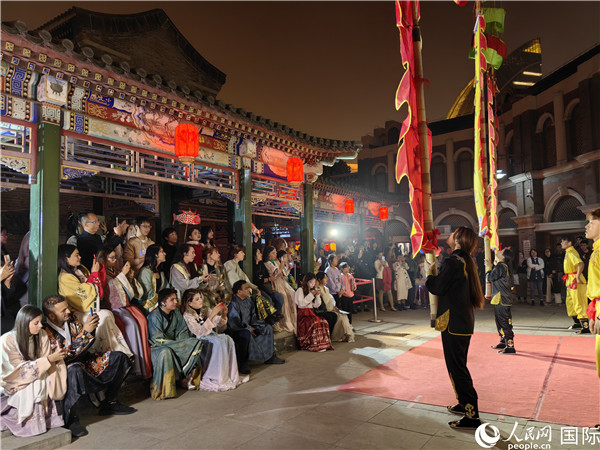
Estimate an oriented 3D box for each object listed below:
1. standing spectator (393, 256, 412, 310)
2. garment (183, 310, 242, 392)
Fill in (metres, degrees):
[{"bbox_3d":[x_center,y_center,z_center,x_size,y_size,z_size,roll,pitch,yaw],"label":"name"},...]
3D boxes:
[{"bbox_3d":[2.967,1.671,13.549,0.520,1.571,0.400,-1,-5,5],"label":"standing spectator"},{"bbox_3d":[-0.984,1.344,5.337,0.680,0.860,0.580,-3,-6,29],"label":"garment"}]

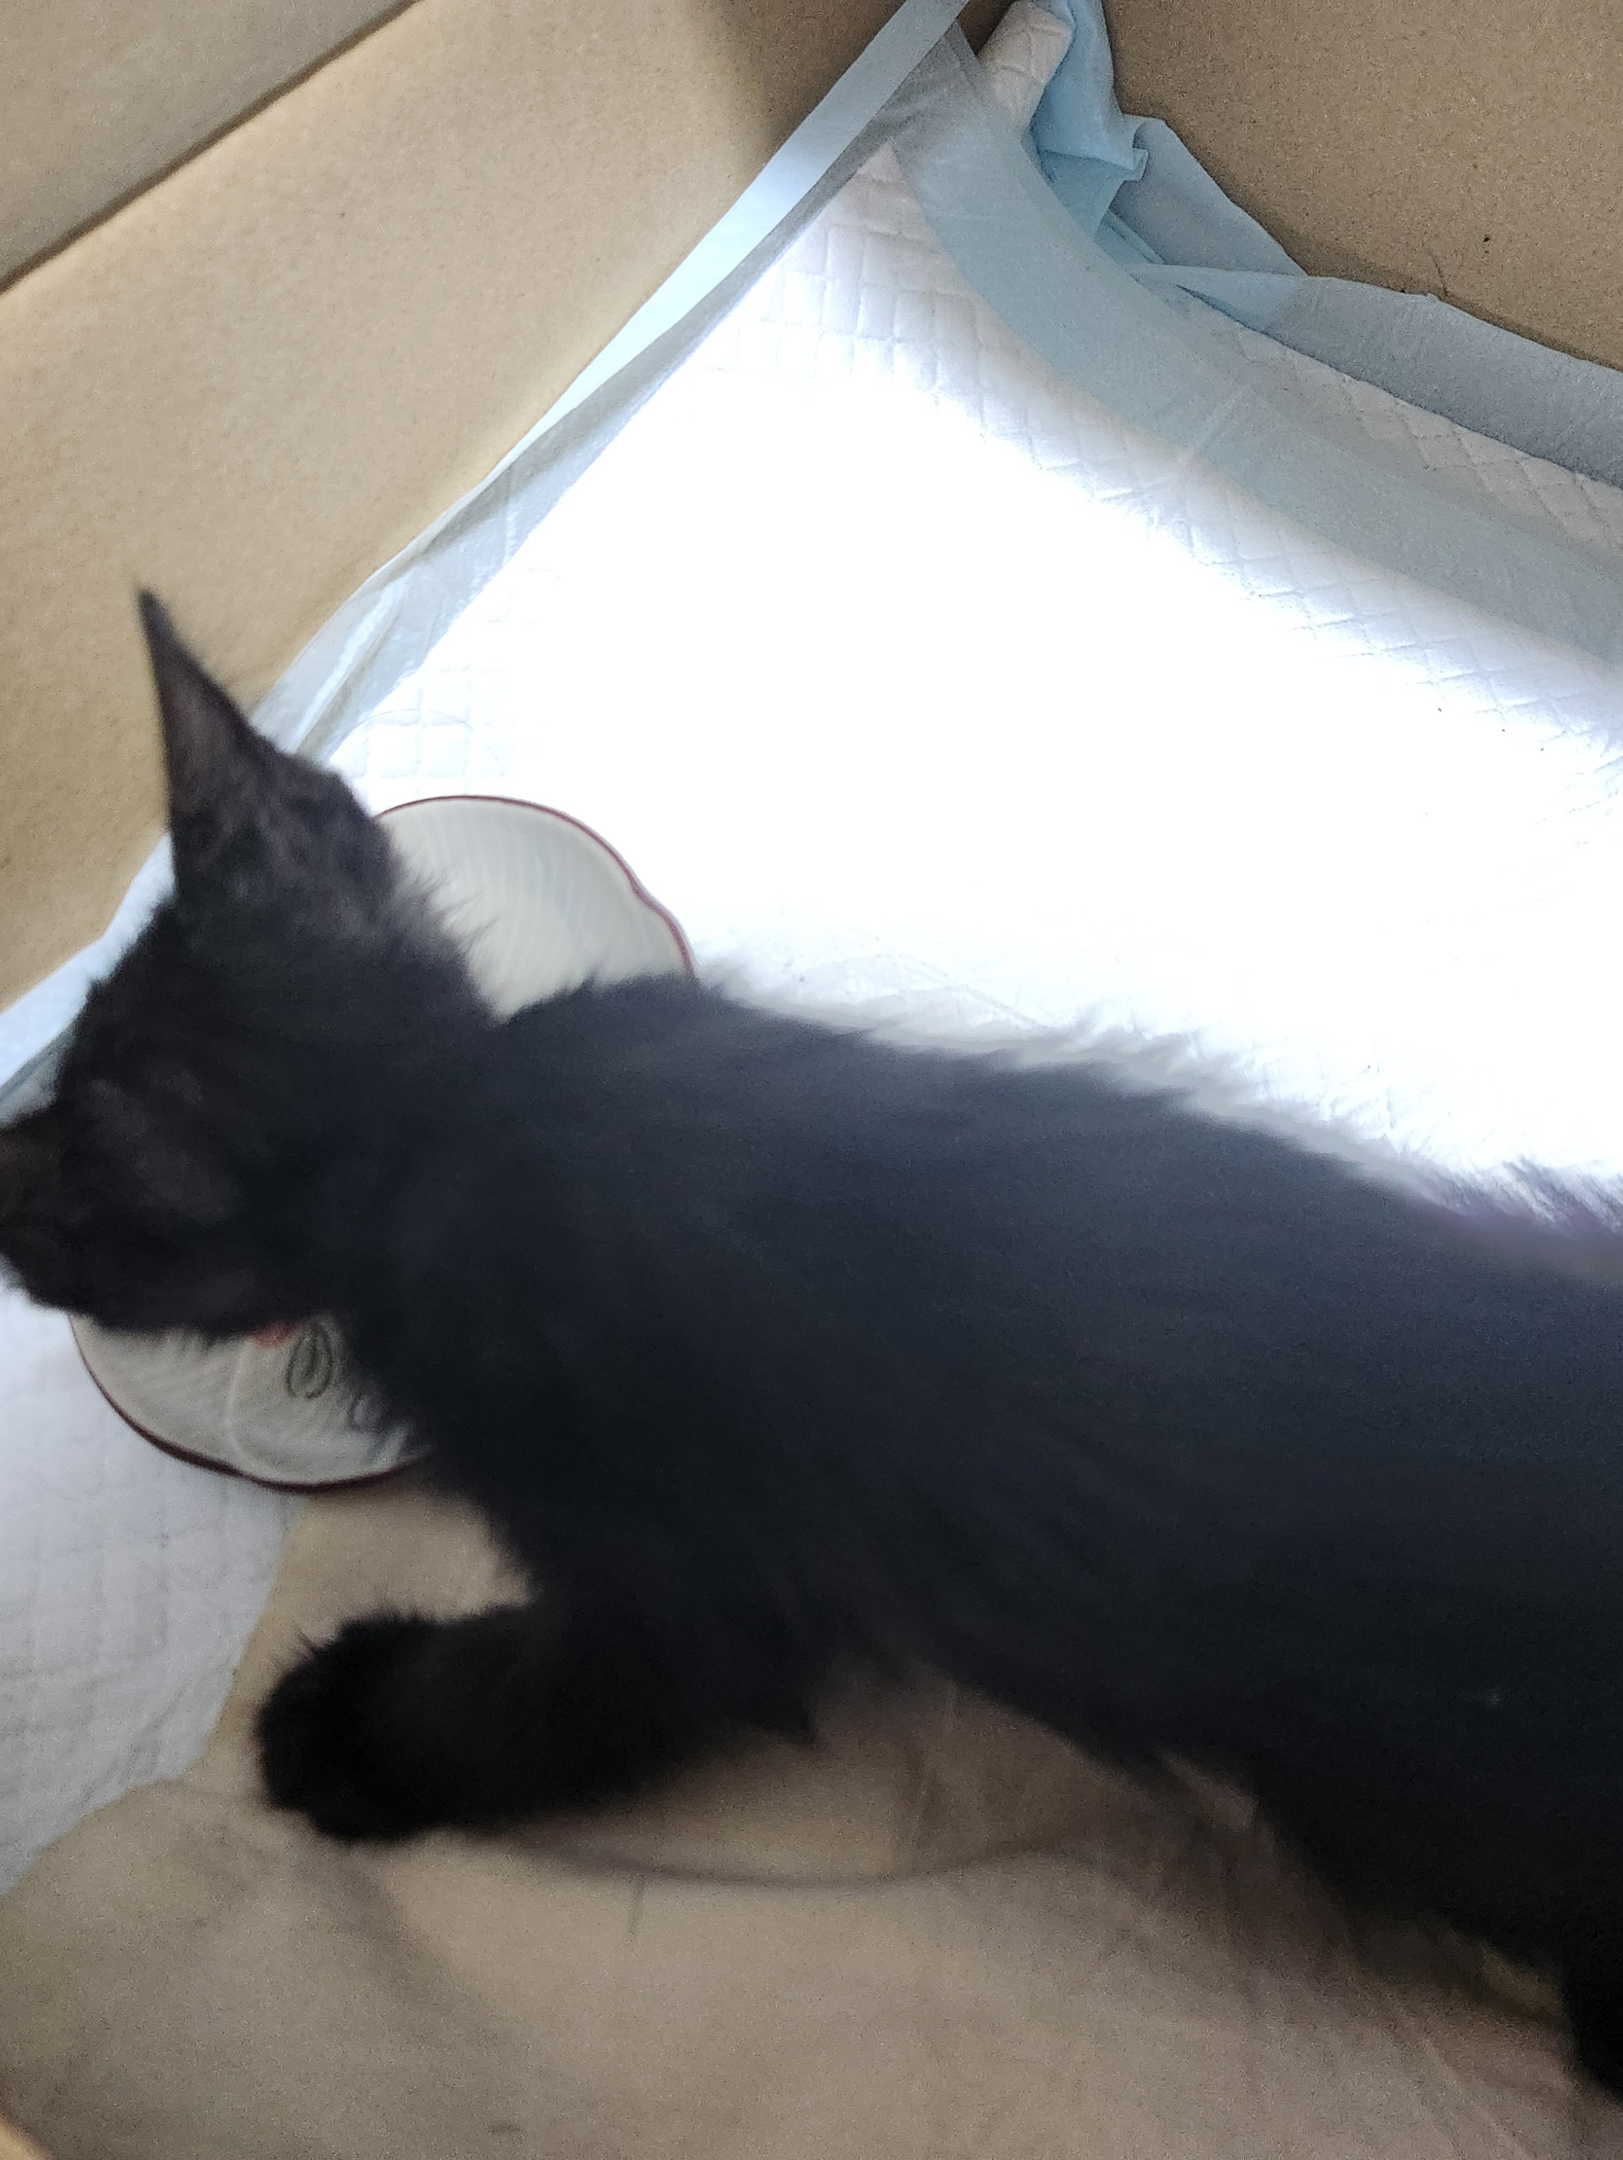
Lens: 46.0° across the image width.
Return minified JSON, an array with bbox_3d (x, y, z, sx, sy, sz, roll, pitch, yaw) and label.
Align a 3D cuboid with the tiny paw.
[{"bbox_3d":[-0.069,0.098,0.290,0.030,0.022,0.030,-8,60,-2],"label":"tiny paw"}]

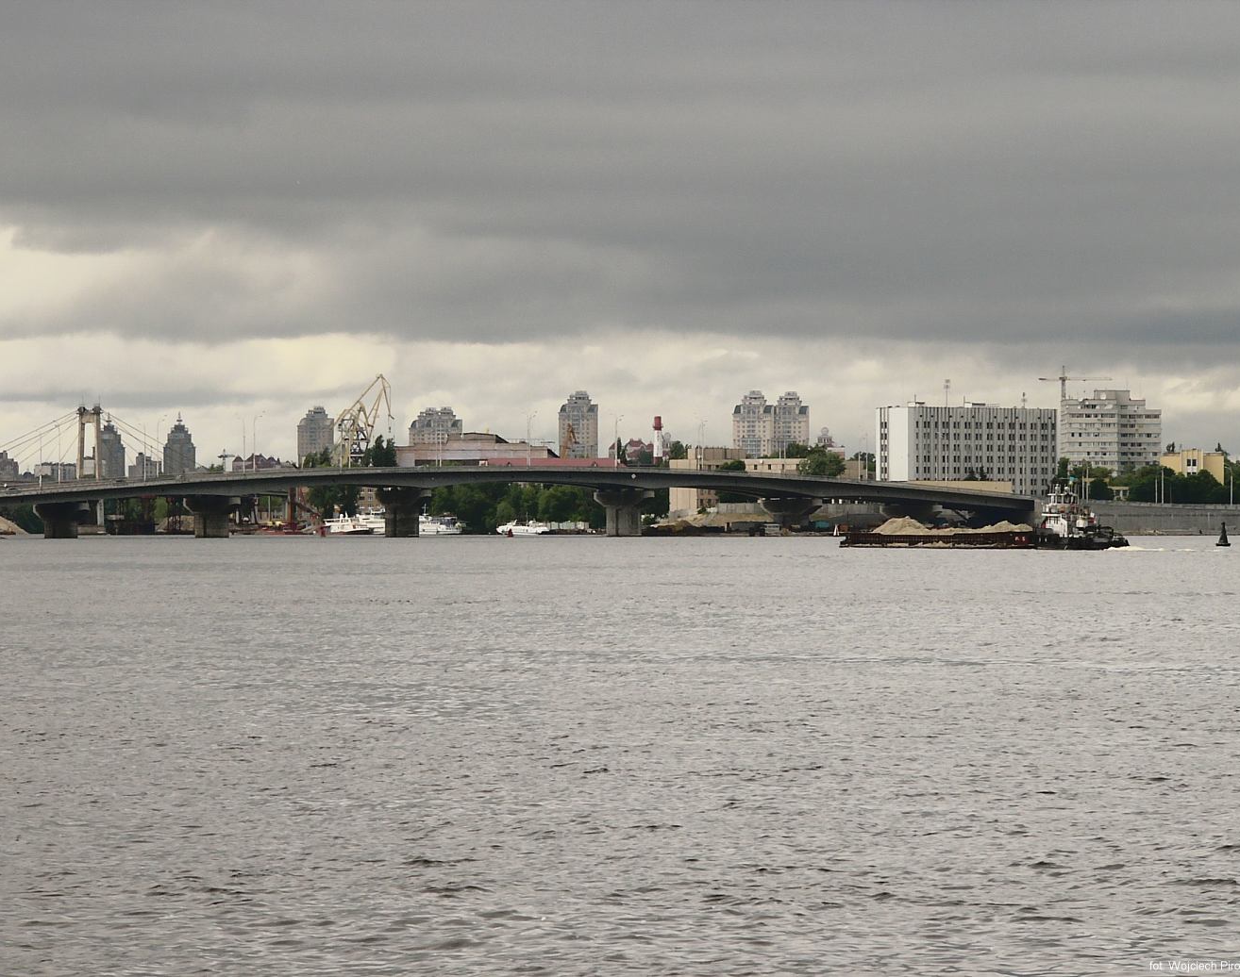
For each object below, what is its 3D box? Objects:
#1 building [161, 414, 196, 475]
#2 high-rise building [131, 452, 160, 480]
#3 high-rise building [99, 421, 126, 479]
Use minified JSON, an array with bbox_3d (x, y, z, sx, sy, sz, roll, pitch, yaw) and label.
[{"bbox_3d":[-415.450,-25.000,5300.000,25.000,91.360,25.000,0,0,12],"label":"building"},{"bbox_3d":[-355.300,-5.330,4200.000,23.000,44.960,20.000,0,0,-6],"label":"high-rise building"},{"bbox_3d":[-482.030,-24.040,5300.000,25.000,89.430,25.000,0,0,12],"label":"high-rise building"}]

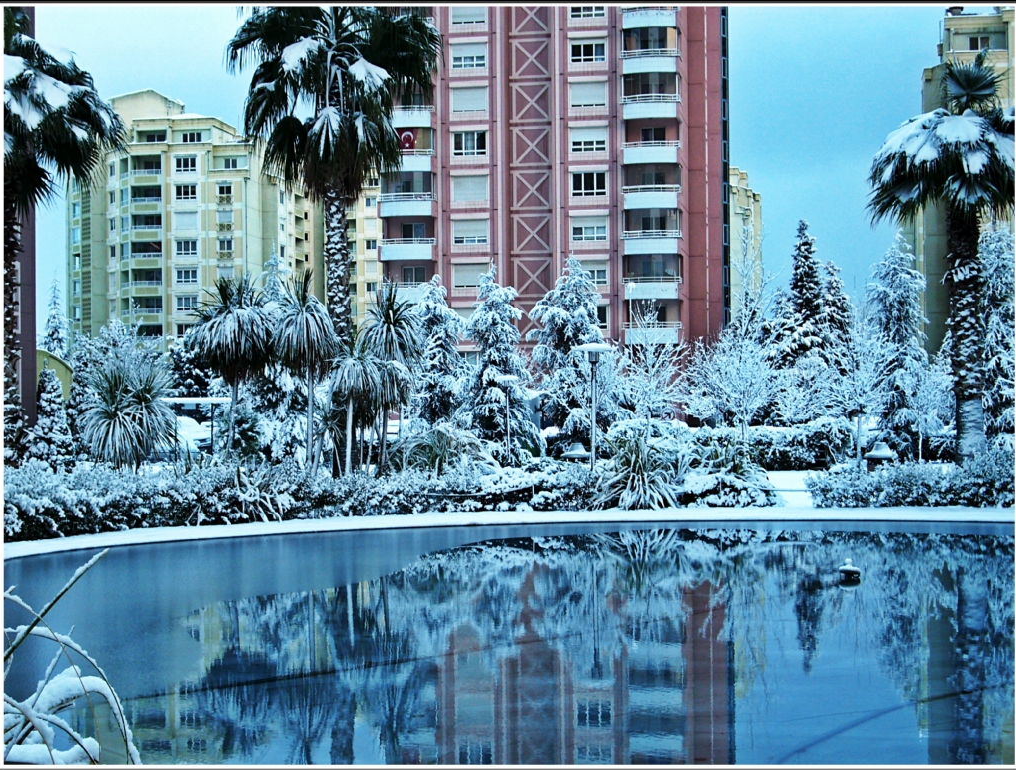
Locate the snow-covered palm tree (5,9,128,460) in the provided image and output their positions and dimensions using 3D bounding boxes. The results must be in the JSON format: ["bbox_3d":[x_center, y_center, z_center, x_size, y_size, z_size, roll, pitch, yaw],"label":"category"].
[{"bbox_3d":[-8.154,-2.189,26.800,3.600,8.670,3.600,-1,-1,0],"label":"snow-covered palm tree"}]

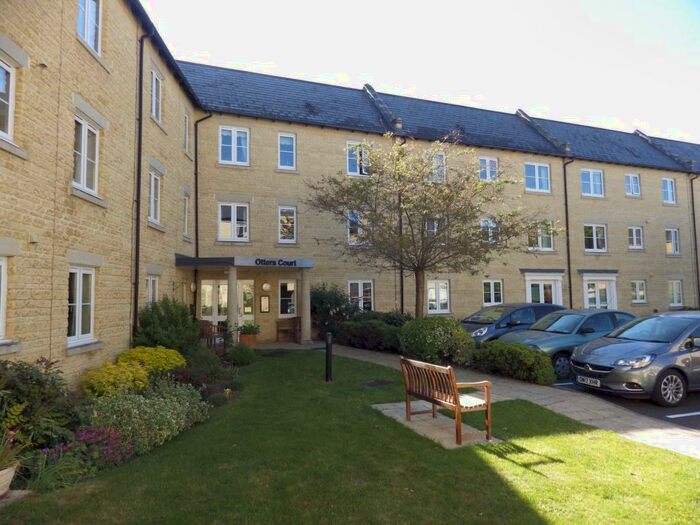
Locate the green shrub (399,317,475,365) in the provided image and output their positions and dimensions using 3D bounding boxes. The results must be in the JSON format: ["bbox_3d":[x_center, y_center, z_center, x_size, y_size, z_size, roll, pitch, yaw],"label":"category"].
[{"bbox_3d":[2.364,2.039,11.887,1.650,1.170,1.700,1,-4,-21],"label":"green shrub"}]

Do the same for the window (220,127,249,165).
[{"bbox_3d":[-4.248,-4.281,16.418,1.050,1.400,0.120,1,-4,-21],"label":"window"}]

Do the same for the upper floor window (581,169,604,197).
[{"bbox_3d":[12.356,-4.049,22.680,1.480,1.390,0.120,1,-4,-21],"label":"upper floor window"}]

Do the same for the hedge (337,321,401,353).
[{"bbox_3d":[0.939,2.262,13.784,1.100,0.840,3.100,2,-5,-34],"label":"hedge"}]

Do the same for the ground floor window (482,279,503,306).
[{"bbox_3d":[6.327,1.368,19.722,1.040,1.090,0.120,1,-4,-21],"label":"ground floor window"}]

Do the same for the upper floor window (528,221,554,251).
[{"bbox_3d":[9.318,-1.292,21.742,1.594,1.470,0.120,1,-4,-21],"label":"upper floor window"}]

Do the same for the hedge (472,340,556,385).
[{"bbox_3d":[3.404,2.043,9.374,0.750,0.720,2.050,1,-4,-20],"label":"hedge"}]

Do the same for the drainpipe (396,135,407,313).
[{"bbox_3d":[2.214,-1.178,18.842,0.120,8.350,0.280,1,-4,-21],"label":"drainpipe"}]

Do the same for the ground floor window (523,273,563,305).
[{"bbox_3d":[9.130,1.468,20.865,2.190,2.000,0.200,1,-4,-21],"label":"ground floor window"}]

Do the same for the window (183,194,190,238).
[{"bbox_3d":[-5.461,-1.463,14.780,0.120,1.350,0.640,0,-4,-3],"label":"window"}]

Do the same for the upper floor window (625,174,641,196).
[{"bbox_3d":[15.402,-4.204,24.283,1.161,1.150,0.120,1,-4,-21],"label":"upper floor window"}]

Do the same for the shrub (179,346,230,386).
[{"bbox_3d":[-2.939,2.065,8.981,1.000,0.660,1.050,-1,-4,0],"label":"shrub"}]

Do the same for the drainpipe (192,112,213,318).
[{"bbox_3d":[-5.236,-1.254,15.664,0.460,8.100,0.250,1,-4,-21],"label":"drainpipe"}]

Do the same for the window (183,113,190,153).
[{"bbox_3d":[-5.436,-4.304,14.728,0.120,1.350,0.630,0,-4,-4],"label":"window"}]

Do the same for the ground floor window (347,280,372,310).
[{"bbox_3d":[0.450,1.431,17.779,1.060,1.400,0.120,1,-4,-21],"label":"ground floor window"}]

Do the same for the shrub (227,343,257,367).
[{"bbox_3d":[-2.676,2.284,11.020,0.750,0.520,0.800,-1,-4,0],"label":"shrub"}]

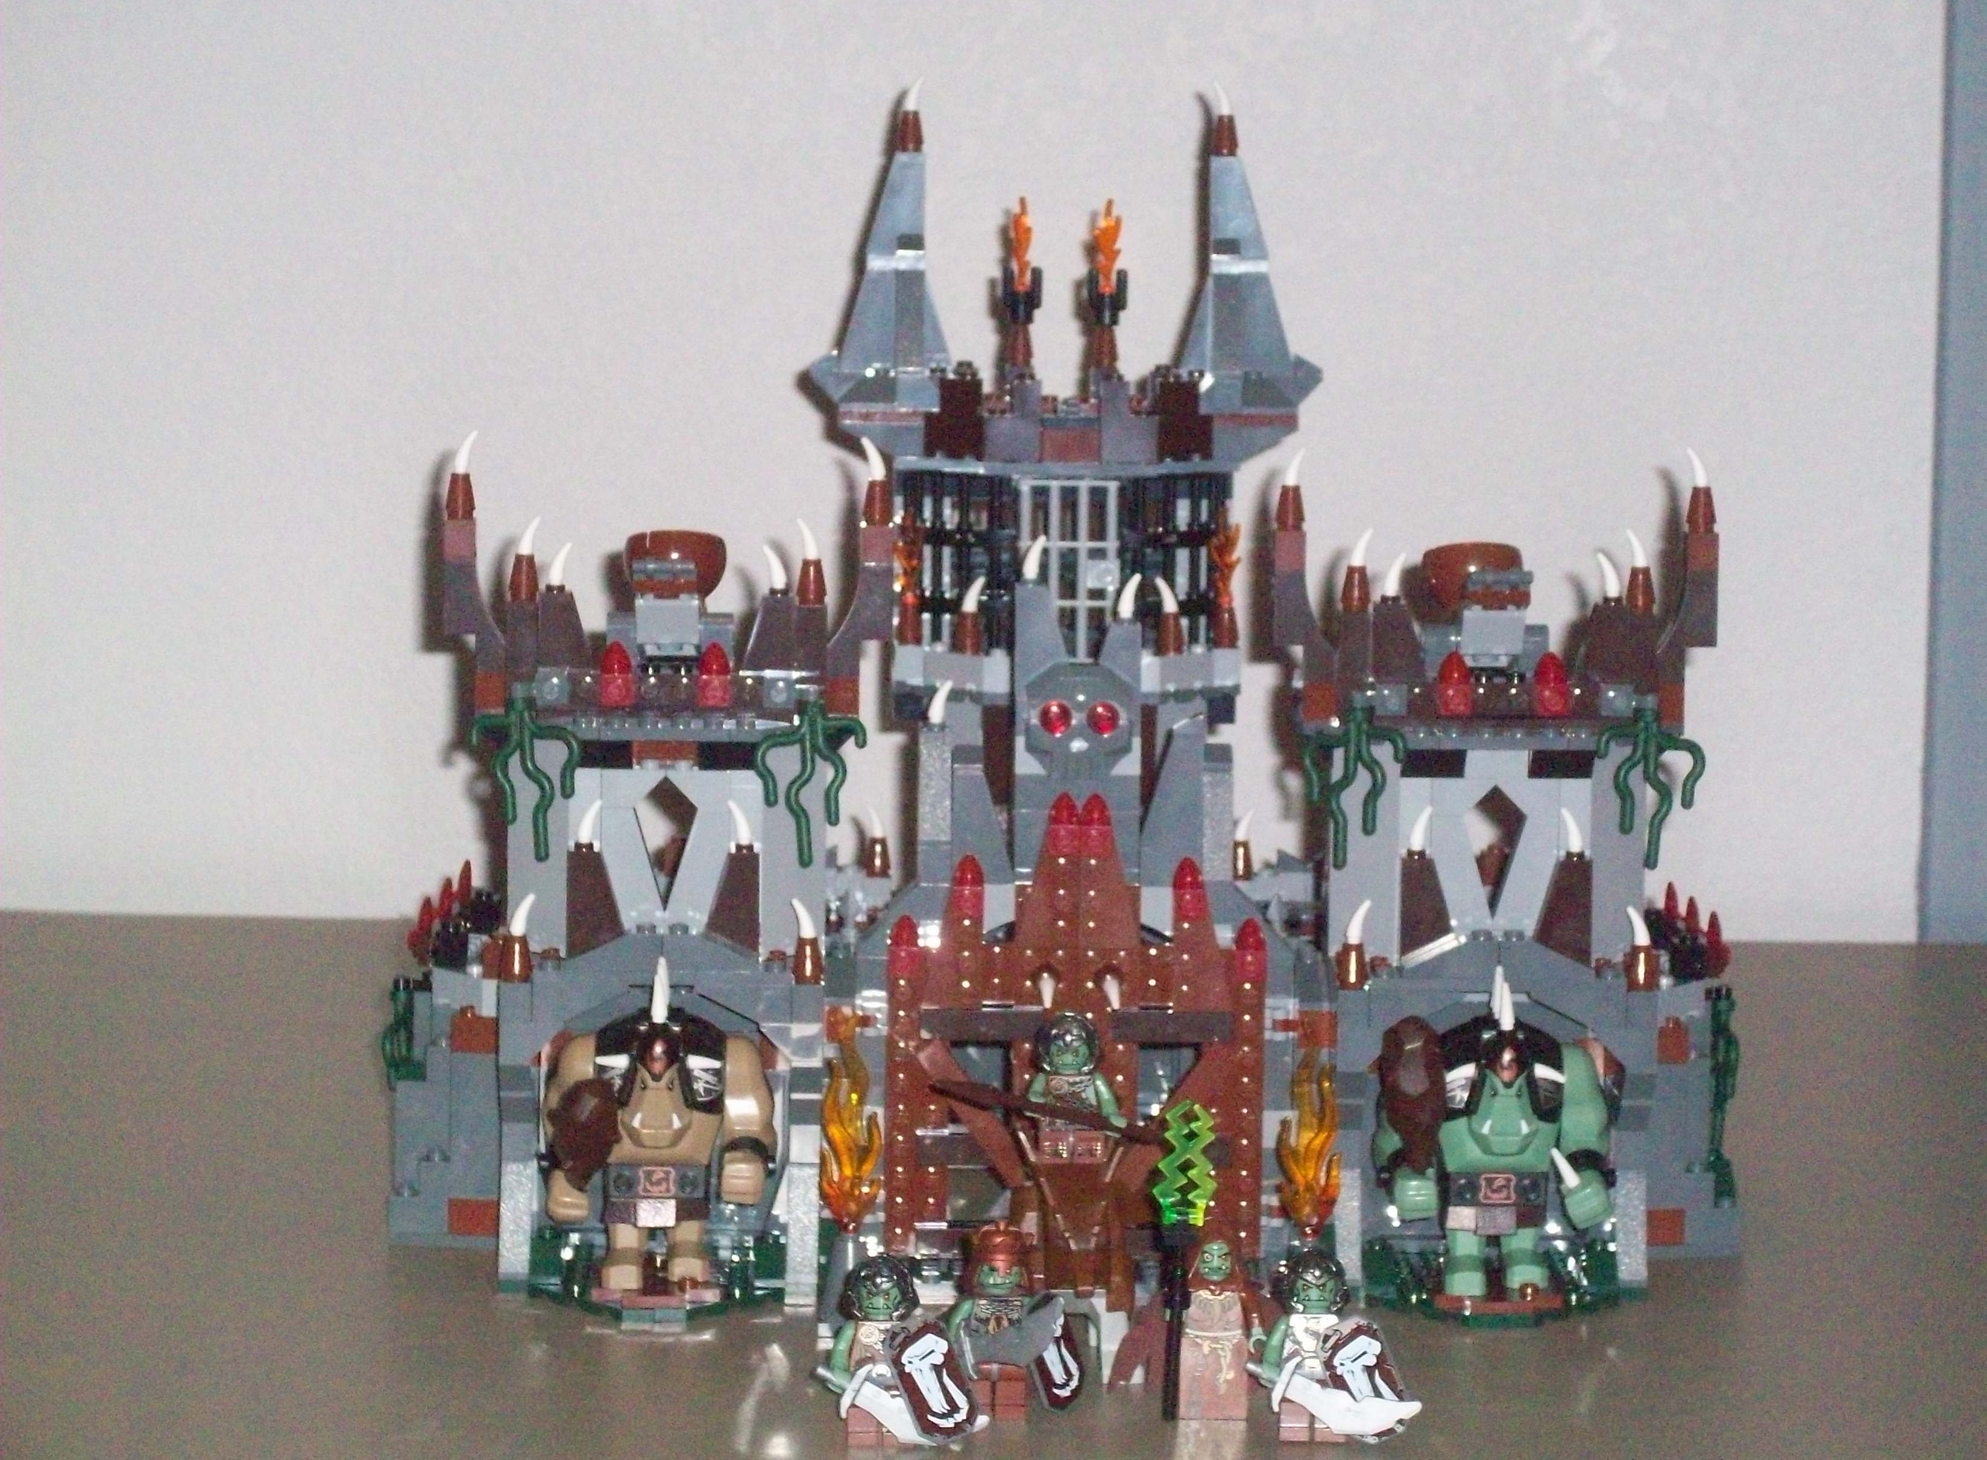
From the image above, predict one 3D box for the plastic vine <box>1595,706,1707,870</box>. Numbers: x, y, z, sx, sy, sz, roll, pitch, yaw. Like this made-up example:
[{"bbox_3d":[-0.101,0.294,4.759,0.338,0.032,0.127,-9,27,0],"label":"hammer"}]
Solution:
[{"bbox_3d":[0.164,0.015,1.588,0.028,0.041,0.014,0,9,-5],"label":"plastic vine"}]

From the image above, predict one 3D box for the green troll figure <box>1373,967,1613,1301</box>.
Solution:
[{"bbox_3d":[0.125,0.099,1.593,0.059,0.083,0.044,1,9,0],"label":"green troll figure"}]

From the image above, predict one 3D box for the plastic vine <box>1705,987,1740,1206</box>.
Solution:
[{"bbox_3d":[0.191,0.096,1.667,0.009,0.056,0.014,1,9,3],"label":"plastic vine"}]

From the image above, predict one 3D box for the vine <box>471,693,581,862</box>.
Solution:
[{"bbox_3d":[-0.116,0.012,1.581,0.027,0.042,0.014,2,9,5],"label":"vine"}]

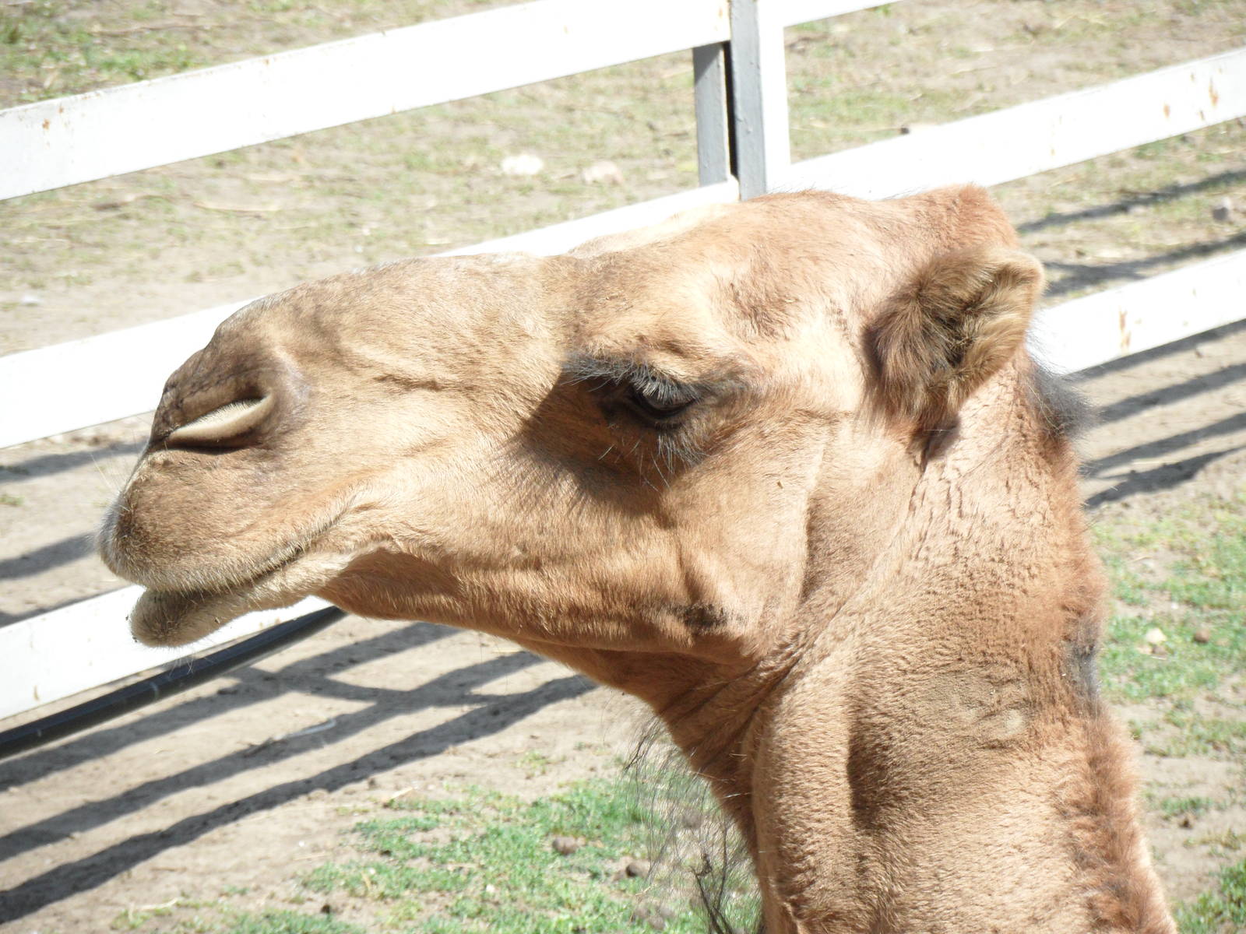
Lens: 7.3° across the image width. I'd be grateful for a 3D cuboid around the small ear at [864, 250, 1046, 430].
[{"bbox_3d":[0.196,-0.076,5.700,0.076,0.126,0.060,37,13,-11],"label":"small ear"}]

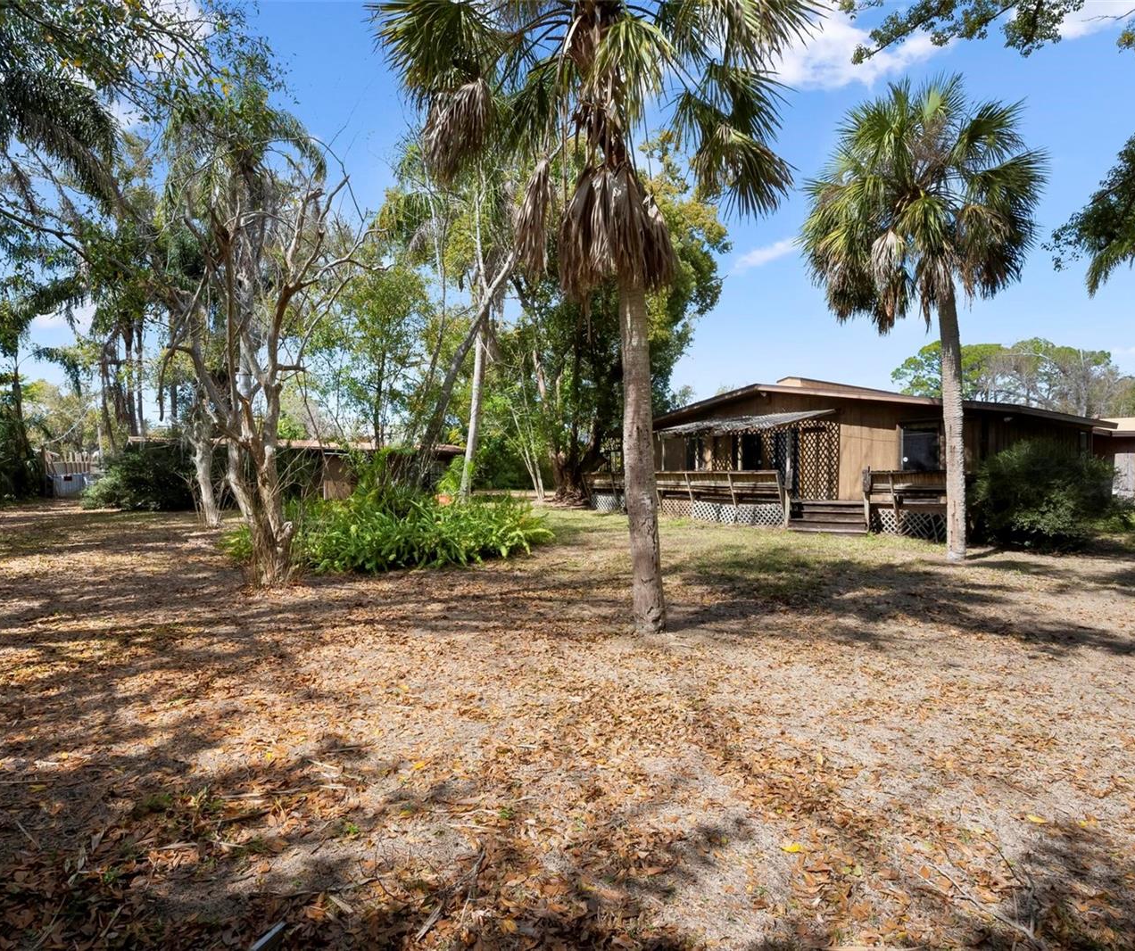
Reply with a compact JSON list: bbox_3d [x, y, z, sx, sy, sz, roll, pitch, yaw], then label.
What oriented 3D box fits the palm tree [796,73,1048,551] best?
[{"bbox_3d":[6.400,-2.850,11.400,3.950,8.600,3.950,0,0,29],"label":"palm tree"}]

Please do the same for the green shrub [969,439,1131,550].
[{"bbox_3d":[10.700,0.300,14.150,2.900,2.350,3.000,0,0,37],"label":"green shrub"}]

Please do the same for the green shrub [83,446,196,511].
[{"bbox_3d":[-17.800,0.030,26.300,3.900,2.650,3.300,0,0,-34],"label":"green shrub"}]

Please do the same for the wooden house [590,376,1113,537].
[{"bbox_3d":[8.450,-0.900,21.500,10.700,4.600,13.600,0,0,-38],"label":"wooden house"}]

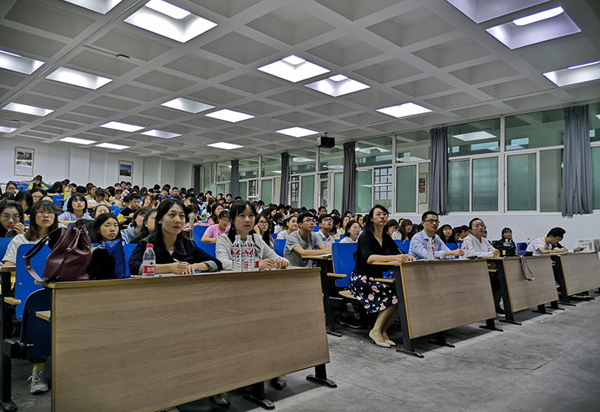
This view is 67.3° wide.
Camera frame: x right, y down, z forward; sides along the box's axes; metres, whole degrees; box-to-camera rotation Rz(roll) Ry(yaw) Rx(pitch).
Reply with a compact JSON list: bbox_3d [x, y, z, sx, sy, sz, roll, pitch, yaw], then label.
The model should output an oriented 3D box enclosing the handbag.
[{"bbox_3d":[-1.068,0.205,1.995,0.290,0.250,0.170,3,-4,-28],"label":"handbag"}]

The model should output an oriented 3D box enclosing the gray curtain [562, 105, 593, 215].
[{"bbox_3d":[5.435,-0.879,8.850,0.469,2.203,0.200,-2,-5,45],"label":"gray curtain"}]

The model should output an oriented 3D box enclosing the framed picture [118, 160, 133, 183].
[{"bbox_3d":[-6.671,-1.259,17.298,0.045,0.928,0.592,-2,-5,45],"label":"framed picture"}]

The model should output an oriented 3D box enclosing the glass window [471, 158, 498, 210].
[{"bbox_3d":[4.226,-0.469,10.268,0.612,1.204,0.060,-2,-5,45],"label":"glass window"}]

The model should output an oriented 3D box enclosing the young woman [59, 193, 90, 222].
[{"bbox_3d":[-2.578,0.439,5.205,0.460,1.170,0.720,5,-5,-44],"label":"young woman"}]

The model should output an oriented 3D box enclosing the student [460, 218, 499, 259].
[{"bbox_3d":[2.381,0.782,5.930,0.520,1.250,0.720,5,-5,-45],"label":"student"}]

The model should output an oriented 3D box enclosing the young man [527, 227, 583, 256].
[{"bbox_3d":[4.190,0.959,7.649,0.520,1.180,0.750,5,-5,-45],"label":"young man"}]

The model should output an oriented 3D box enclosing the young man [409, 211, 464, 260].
[{"bbox_3d":[1.442,0.688,5.000,0.580,1.270,0.750,5,-5,-44],"label":"young man"}]

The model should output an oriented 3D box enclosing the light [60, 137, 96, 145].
[{"bbox_3d":[-7.383,-2.196,15.057,0.910,0.100,0.896,5,-5,-44],"label":"light"}]

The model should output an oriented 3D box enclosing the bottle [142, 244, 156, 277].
[{"bbox_3d":[-0.755,0.269,2.248,0.065,0.170,0.065,5,-5,-44],"label":"bottle"}]

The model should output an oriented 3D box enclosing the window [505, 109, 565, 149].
[{"bbox_3d":[4.997,-1.599,9.590,1.183,0.806,0.060,-2,-5,45],"label":"window"}]

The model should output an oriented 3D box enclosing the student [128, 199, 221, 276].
[{"bbox_3d":[-0.772,0.556,2.733,0.680,1.170,0.570,-2,-5,45],"label":"student"}]

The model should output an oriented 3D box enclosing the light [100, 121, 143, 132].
[{"bbox_3d":[-4.935,-2.219,12.555,0.900,0.090,0.900,5,-5,-45],"label":"light"}]

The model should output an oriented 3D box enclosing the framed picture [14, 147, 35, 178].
[{"bbox_3d":[-9.291,-1.479,15.217,0.556,0.943,0.050,5,-5,-44],"label":"framed picture"}]

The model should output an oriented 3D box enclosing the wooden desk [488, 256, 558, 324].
[{"bbox_3d":[2.949,1.045,6.019,1.700,0.760,0.580,5,-5,-45],"label":"wooden desk"}]

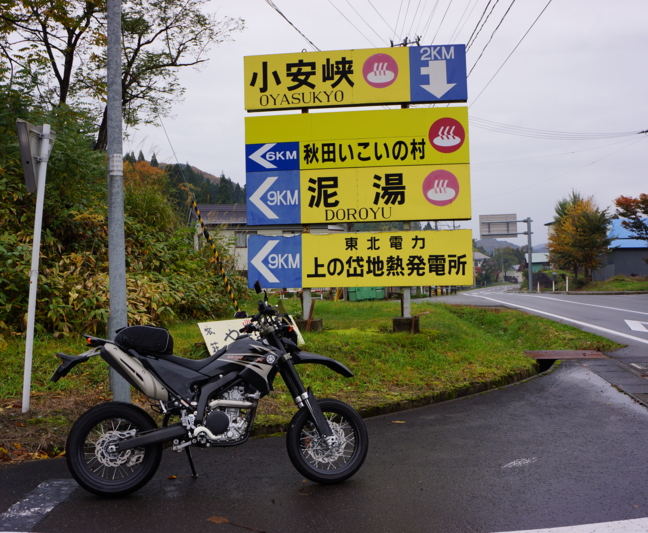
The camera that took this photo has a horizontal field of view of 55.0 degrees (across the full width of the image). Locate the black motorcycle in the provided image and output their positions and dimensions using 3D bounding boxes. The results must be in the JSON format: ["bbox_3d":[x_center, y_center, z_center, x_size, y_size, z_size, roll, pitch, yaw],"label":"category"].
[{"bbox_3d":[-0.711,0.821,4.185,2.130,1.330,0.850,-1,-7,-8],"label":"black motorcycle"}]

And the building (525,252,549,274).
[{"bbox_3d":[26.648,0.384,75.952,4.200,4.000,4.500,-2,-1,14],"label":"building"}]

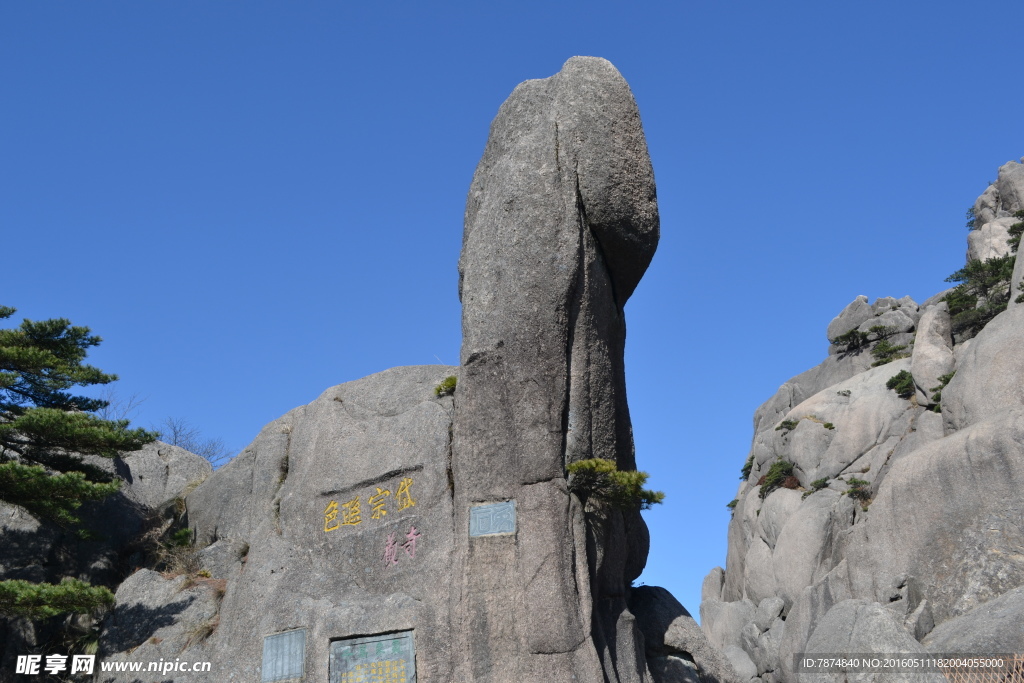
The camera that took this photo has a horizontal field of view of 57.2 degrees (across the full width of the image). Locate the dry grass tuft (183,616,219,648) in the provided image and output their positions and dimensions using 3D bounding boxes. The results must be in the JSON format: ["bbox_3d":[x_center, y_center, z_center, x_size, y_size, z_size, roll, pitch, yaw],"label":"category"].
[{"bbox_3d":[-6.053,5.654,18.300,0.640,0.580,0.460,0,-16,0],"label":"dry grass tuft"}]

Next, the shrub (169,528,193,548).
[{"bbox_3d":[-7.769,4.617,22.000,0.550,0.450,0.500,0,-20,0],"label":"shrub"}]

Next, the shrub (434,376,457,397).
[{"bbox_3d":[-1.240,0.839,17.500,0.410,0.360,0.360,0,-20,0],"label":"shrub"}]

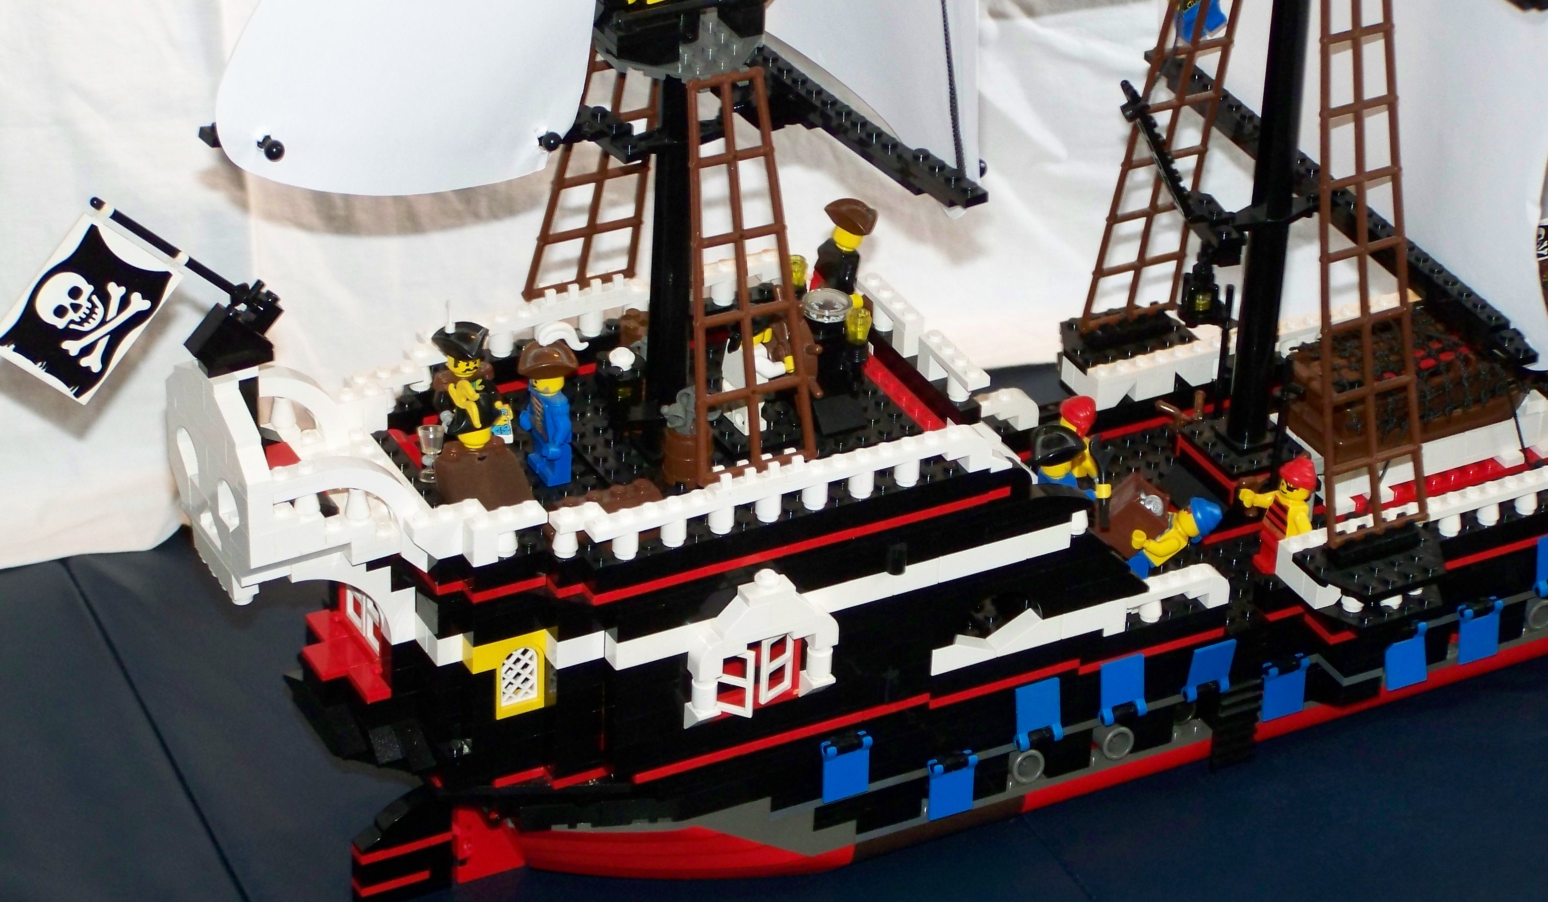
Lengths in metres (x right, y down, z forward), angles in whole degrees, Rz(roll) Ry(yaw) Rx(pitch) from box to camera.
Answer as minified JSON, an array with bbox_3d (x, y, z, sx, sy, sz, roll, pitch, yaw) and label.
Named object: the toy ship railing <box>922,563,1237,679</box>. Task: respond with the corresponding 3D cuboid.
[{"bbox_3d":[0.098,0.054,1.438,0.113,0.015,0.008,-14,35,-25],"label":"toy ship railing"}]

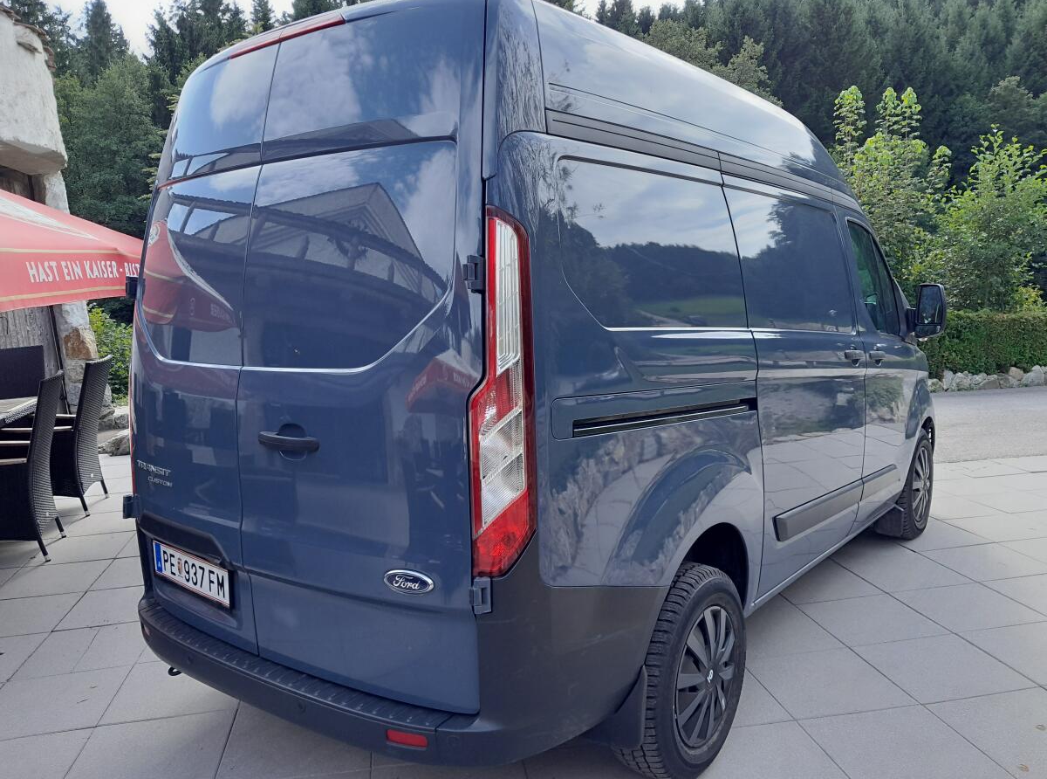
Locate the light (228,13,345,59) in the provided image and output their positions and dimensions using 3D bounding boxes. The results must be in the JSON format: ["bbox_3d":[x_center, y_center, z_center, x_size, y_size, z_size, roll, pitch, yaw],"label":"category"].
[{"bbox_3d":[-0.684,-0.994,2.242,0.530,0.045,0.050,4,9,38],"label":"light"}]

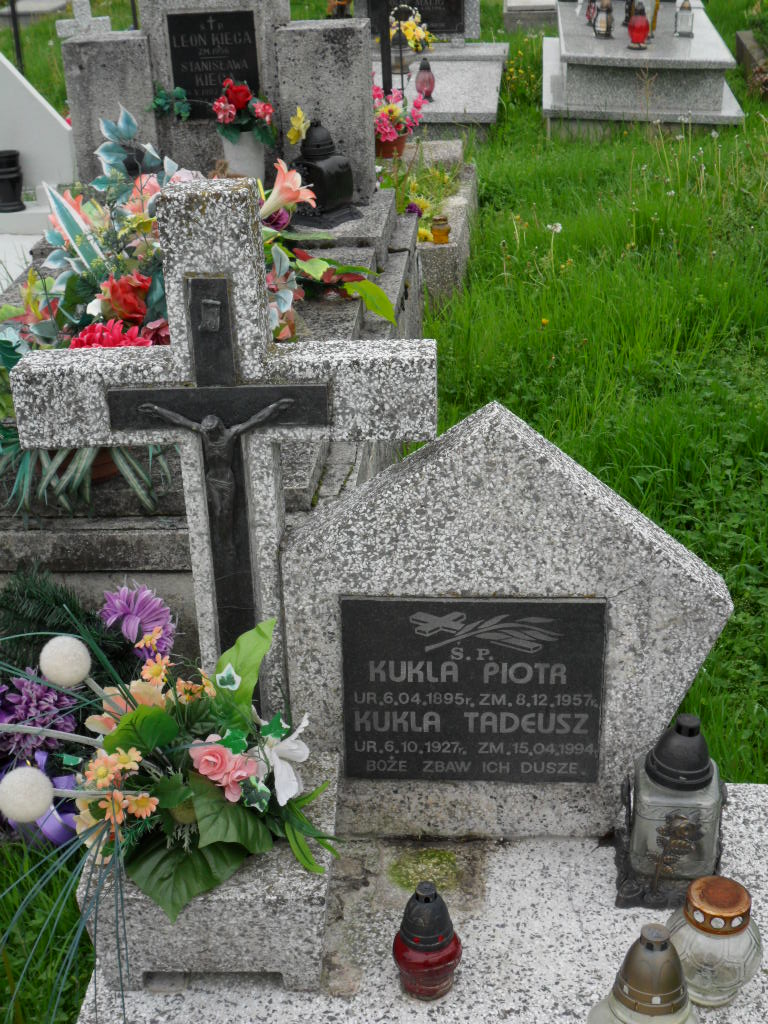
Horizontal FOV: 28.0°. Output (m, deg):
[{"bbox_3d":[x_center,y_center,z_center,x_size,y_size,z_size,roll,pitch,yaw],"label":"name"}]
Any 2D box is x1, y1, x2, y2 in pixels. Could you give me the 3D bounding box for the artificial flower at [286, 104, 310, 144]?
[{"bbox_3d":[-0.254,-1.151,4.571,0.071,0.119,0.065,2,27,5],"label":"artificial flower"}]

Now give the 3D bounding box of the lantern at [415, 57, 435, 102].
[{"bbox_3d":[0.211,-2.083,7.410,0.095,0.199,0.095,-1,27,0],"label":"lantern"}]

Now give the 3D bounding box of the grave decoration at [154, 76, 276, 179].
[{"bbox_3d":[-0.509,-1.134,4.704,0.371,0.388,0.200,2,27,5],"label":"grave decoration"}]

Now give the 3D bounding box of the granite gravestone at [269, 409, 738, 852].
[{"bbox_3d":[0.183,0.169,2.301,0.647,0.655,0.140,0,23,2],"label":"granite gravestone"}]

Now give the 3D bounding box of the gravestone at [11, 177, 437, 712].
[{"bbox_3d":[-0.211,-0.015,2.183,0.571,0.910,0.105,0,27,2],"label":"gravestone"}]

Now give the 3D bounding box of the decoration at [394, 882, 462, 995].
[{"bbox_3d":[0.060,0.564,2.060,0.094,0.164,0.094,-1,27,0],"label":"decoration"}]

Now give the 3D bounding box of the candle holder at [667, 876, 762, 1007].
[{"bbox_3d":[0.445,0.567,2.042,0.127,0.165,0.127,-1,27,0],"label":"candle holder"}]

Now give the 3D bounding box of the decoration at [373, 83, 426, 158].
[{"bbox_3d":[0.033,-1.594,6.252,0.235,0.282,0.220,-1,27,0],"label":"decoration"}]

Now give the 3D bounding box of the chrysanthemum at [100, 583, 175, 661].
[{"bbox_3d":[-0.338,0.152,2.120,0.105,0.105,0.090,-1,27,0],"label":"chrysanthemum"}]

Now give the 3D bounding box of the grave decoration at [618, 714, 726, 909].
[{"bbox_3d":[0.420,0.412,2.217,0.145,0.282,0.140,2,27,6],"label":"grave decoration"}]

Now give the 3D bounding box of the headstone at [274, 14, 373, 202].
[{"bbox_3d":[-0.170,-1.224,4.714,0.260,0.531,0.155,2,27,5],"label":"headstone"}]

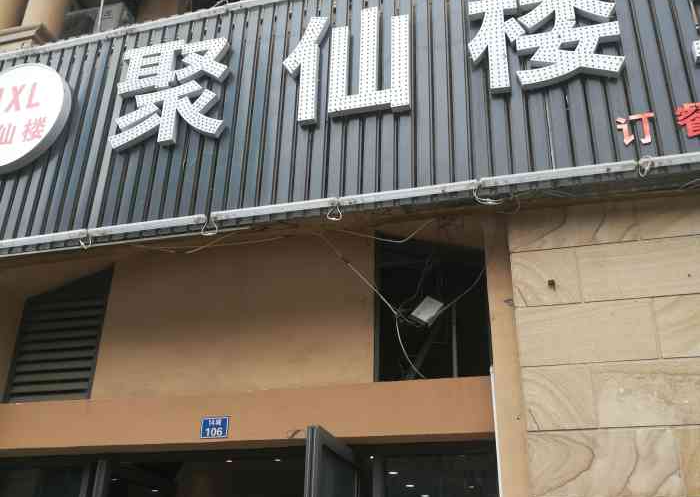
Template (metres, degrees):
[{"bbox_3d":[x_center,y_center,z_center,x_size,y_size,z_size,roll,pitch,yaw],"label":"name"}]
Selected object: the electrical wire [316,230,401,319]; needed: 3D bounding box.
[{"bbox_3d":[0.038,0.132,3.923,0.475,0.562,0.060,-6,-27,15],"label":"electrical wire"}]

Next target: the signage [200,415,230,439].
[{"bbox_3d":[-0.699,0.926,3.764,0.160,0.111,0.012,-6,-27,15],"label":"signage"}]

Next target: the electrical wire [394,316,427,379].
[{"bbox_3d":[0.309,0.500,3.698,0.148,0.337,0.060,-6,-27,15],"label":"electrical wire"}]

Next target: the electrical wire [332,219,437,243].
[{"bbox_3d":[0.177,-0.072,3.967,0.576,0.130,0.060,-6,-27,15],"label":"electrical wire"}]

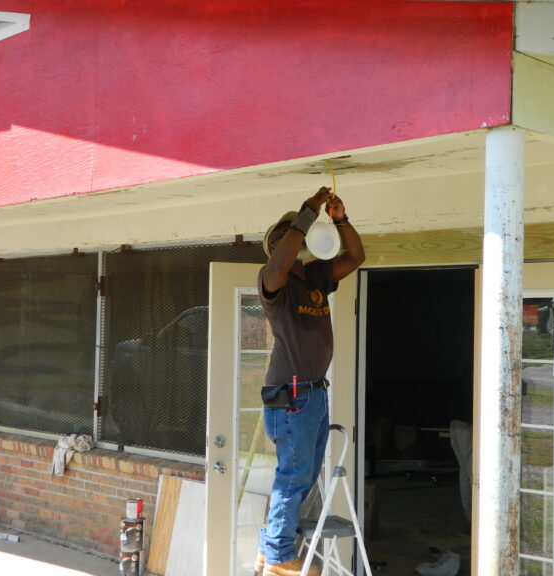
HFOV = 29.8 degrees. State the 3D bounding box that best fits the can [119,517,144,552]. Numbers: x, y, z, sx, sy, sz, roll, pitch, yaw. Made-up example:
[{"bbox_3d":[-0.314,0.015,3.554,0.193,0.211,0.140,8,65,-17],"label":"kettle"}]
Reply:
[{"bbox_3d":[-0.953,1.625,6.896,0.166,0.193,0.166,0,-2,22],"label":"can"}]

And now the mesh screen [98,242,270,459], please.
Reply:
[{"bbox_3d":[-0.667,0.416,7.161,0.040,1.437,1.840,3,-3,-44],"label":"mesh screen"}]

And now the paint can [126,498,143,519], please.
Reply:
[{"bbox_3d":[-0.938,1.464,6.902,0.107,0.123,0.107,1,-2,0],"label":"paint can"}]

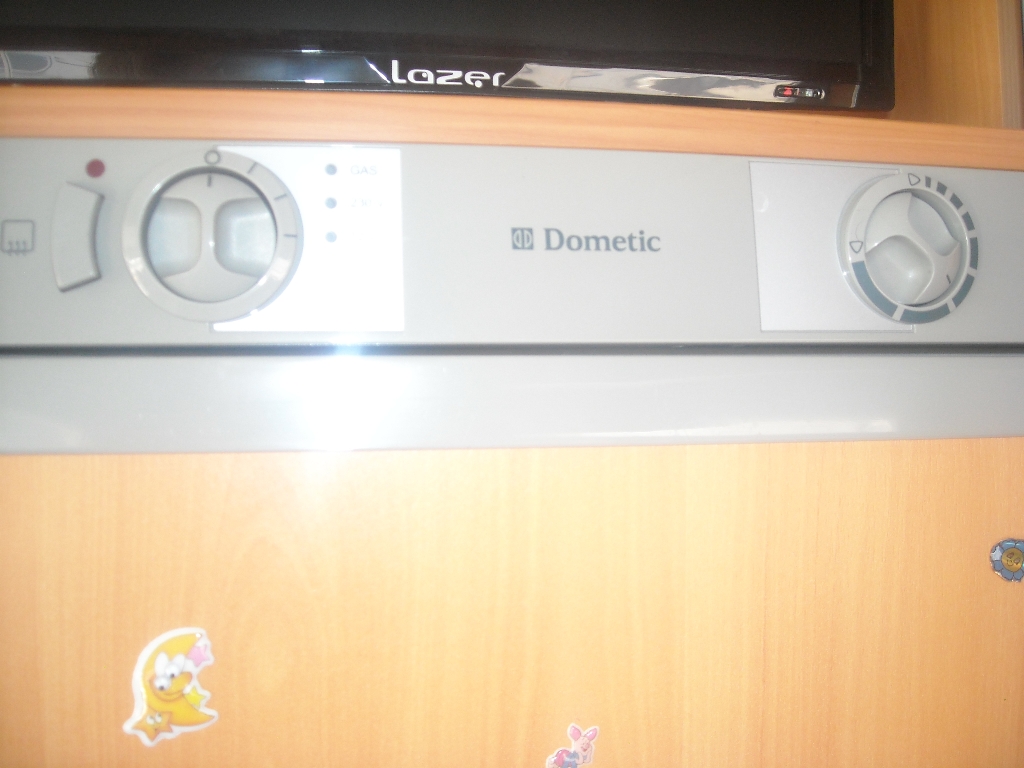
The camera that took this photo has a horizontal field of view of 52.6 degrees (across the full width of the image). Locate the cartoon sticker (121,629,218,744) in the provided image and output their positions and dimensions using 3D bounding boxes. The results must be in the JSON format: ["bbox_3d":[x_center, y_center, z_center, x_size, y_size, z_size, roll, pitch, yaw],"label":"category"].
[{"bbox_3d":[-0.101,0.089,0.305,0.029,0.035,0.003,0,0,-9],"label":"cartoon sticker"}]

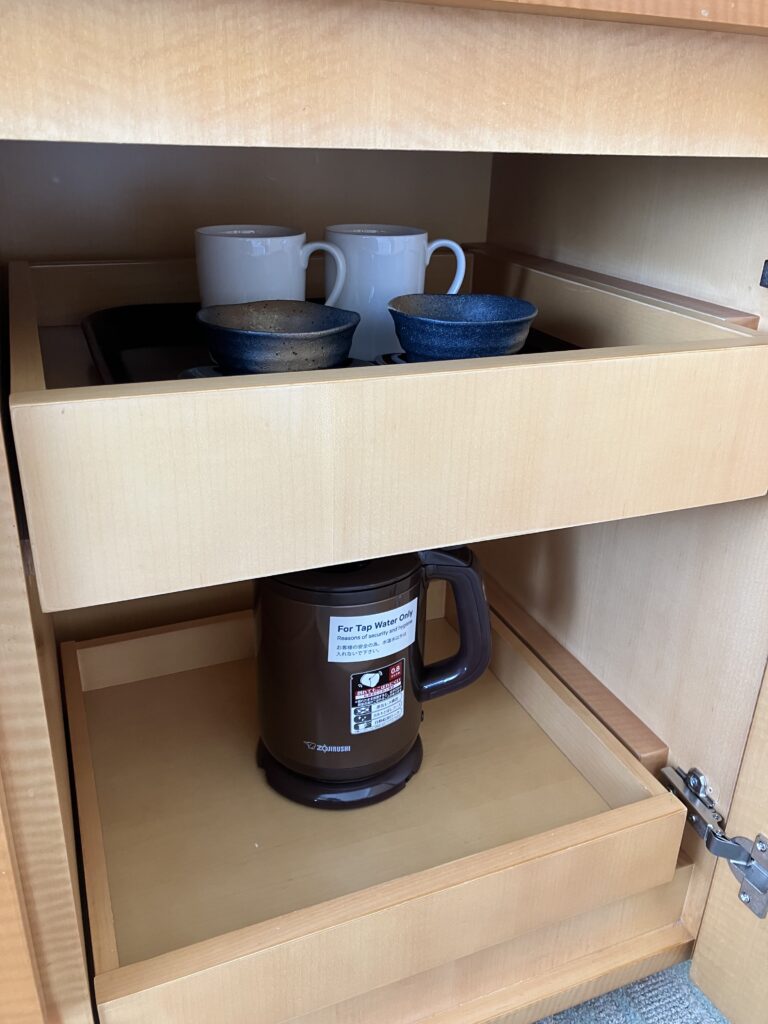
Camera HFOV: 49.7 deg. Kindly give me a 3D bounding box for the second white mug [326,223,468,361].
[{"bbox_3d":[0.007,-0.164,0.617,0.101,0.087,0.074,5,25,6],"label":"second white mug"}]

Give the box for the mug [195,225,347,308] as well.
[{"bbox_3d":[-0.078,-0.149,0.578,0.101,0.087,0.074,3,25,2],"label":"mug"}]

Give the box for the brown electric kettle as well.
[{"bbox_3d":[-0.014,0.118,0.691,0.203,0.214,0.143,4,25,4],"label":"brown electric kettle"}]

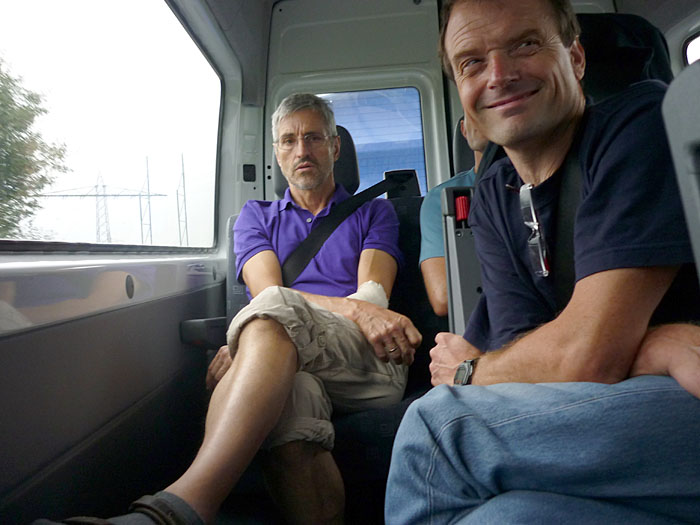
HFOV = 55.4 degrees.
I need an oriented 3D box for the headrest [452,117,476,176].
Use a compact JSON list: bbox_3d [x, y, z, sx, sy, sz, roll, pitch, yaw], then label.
[{"bbox_3d":[0.428,-0.318,1.920,0.247,0.220,0.115,-4,-5,1],"label":"headrest"}]

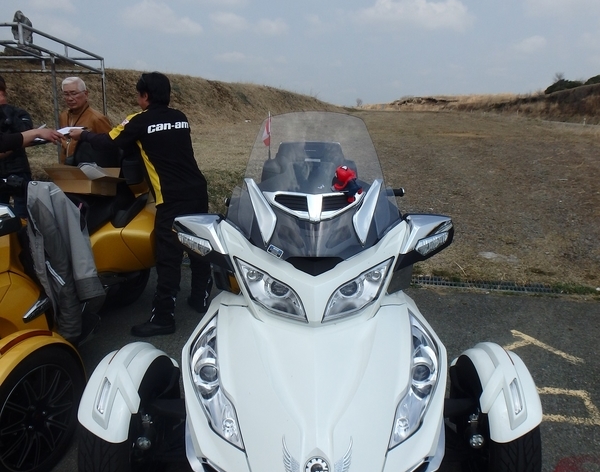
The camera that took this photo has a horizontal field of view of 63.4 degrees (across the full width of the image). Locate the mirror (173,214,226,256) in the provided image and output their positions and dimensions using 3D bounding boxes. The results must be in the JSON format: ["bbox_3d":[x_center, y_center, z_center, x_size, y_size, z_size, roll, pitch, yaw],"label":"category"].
[{"bbox_3d":[-0.440,0.002,2.130,0.235,0.165,0.180,1,14,3],"label":"mirror"}]

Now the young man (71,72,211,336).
[{"bbox_3d":[-1.020,-0.207,3.357,0.740,1.710,0.580,9,17,33],"label":"young man"}]

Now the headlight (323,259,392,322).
[{"bbox_3d":[0.245,0.203,1.914,0.280,0.195,0.190,-1,14,-4],"label":"headlight"}]

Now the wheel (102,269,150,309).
[{"bbox_3d":[-1.410,0.259,3.759,0.210,0.600,0.600,3,15,13],"label":"wheel"}]

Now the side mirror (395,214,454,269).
[{"bbox_3d":[0.545,0.011,2.133,0.250,0.190,0.190,0,14,-1],"label":"side mirror"}]

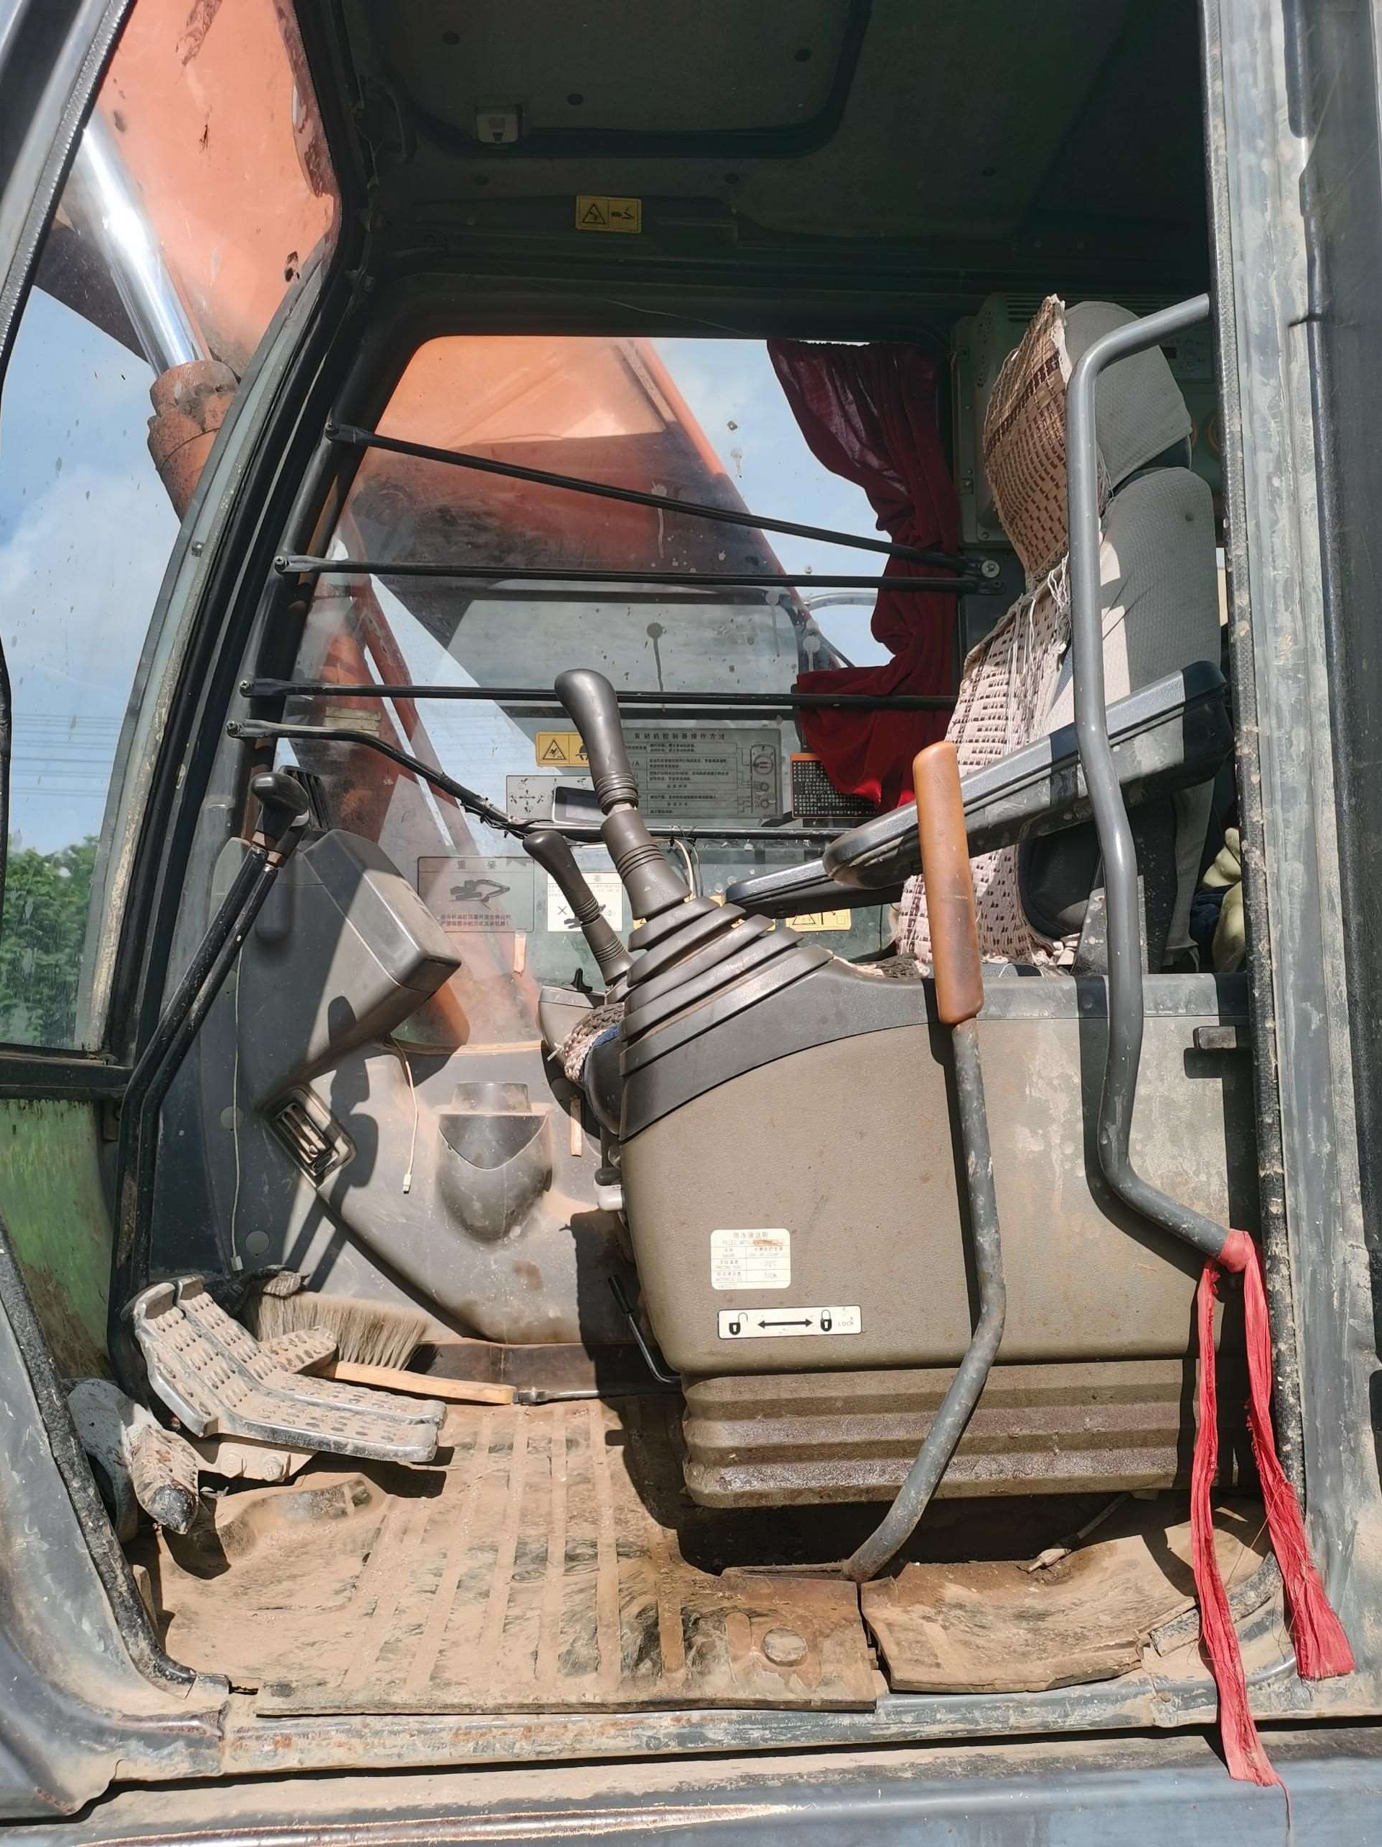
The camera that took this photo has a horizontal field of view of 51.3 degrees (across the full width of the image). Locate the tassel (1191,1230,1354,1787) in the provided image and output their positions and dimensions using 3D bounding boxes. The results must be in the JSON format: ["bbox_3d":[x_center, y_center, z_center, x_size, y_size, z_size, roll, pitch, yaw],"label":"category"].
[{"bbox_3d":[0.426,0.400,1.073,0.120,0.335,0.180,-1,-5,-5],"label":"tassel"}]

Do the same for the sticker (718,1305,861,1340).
[{"bbox_3d":[0.086,0.342,1.237,0.122,0.025,0.002,-1,-5,-5],"label":"sticker"}]

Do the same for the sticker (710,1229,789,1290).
[{"bbox_3d":[0.052,0.288,1.238,0.068,0.052,0.002,-1,-5,-5],"label":"sticker"}]

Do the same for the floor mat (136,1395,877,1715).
[{"bbox_3d":[-0.203,0.546,1.378,0.580,0.045,0.880,-1,-5,-5],"label":"floor mat"}]

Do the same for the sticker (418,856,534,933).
[{"bbox_3d":[-0.305,-0.041,2.053,0.167,0.104,0.002,-1,-5,-5],"label":"sticker"}]

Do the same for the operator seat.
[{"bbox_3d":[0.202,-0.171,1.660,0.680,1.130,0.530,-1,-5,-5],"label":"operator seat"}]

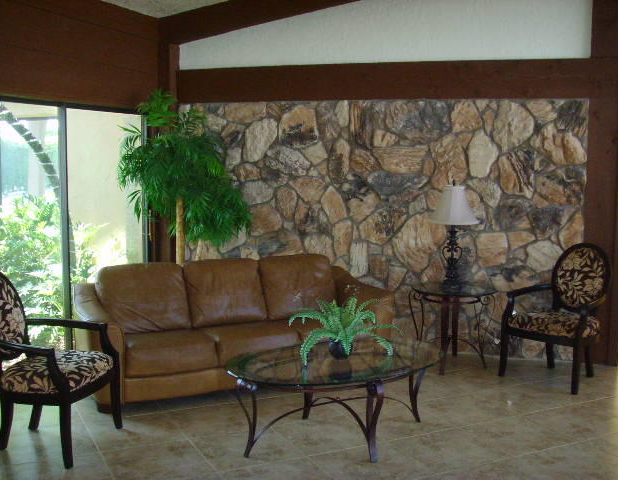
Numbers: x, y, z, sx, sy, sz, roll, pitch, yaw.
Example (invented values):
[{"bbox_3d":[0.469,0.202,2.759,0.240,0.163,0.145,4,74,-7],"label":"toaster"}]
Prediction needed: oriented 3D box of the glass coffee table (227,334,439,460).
[{"bbox_3d":[0.151,0.865,3.908,1.263,0.451,0.848,-3,7,-30],"label":"glass coffee table"}]

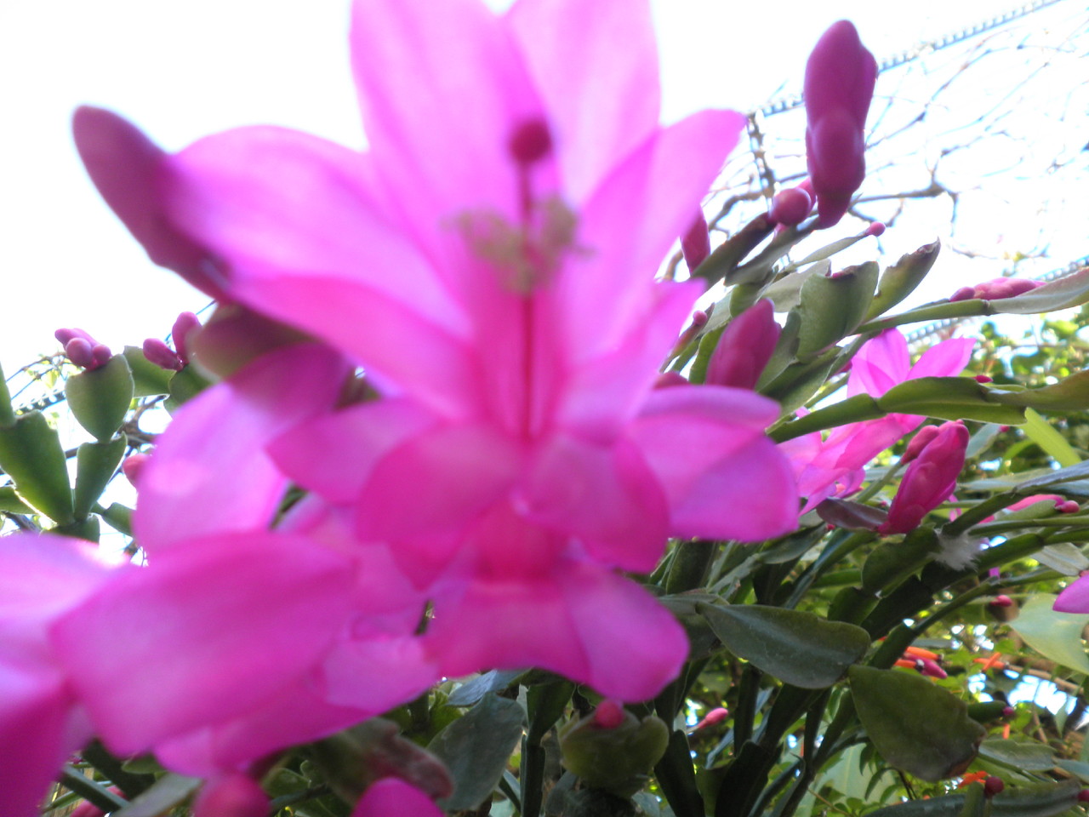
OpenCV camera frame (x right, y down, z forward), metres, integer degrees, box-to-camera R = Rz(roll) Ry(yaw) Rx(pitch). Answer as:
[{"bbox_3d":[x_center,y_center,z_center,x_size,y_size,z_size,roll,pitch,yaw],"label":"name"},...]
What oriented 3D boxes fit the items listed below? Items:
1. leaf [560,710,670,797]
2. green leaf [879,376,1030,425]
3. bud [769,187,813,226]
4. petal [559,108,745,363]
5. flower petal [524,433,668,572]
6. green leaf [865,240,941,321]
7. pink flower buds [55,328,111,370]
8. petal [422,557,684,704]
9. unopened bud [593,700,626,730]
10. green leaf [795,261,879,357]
[{"bbox_3d":[0.014,0.071,0.168,0.021,0.020,0.009,0,26,0],"label":"leaf"},{"bbox_3d":[0.124,-0.003,0.250,0.046,0.013,0.016,5,-15,4],"label":"green leaf"},{"bbox_3d":[0.065,-0.053,0.215,0.010,0.011,0.011,12,26,-4],"label":"bud"},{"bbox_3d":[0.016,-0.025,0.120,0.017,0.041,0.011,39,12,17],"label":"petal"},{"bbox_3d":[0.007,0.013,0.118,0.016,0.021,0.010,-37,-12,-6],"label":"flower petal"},{"bbox_3d":[0.116,-0.042,0.265,0.013,0.034,0.010,41,-6,9],"label":"green leaf"},{"bbox_3d":[-0.164,-0.021,0.290,0.019,0.015,0.015,0,-9,0],"label":"pink flower buds"},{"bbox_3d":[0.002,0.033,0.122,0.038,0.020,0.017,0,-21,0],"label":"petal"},{"bbox_3d":[0.013,0.061,0.163,0.007,0.007,0.006,0,-58,0],"label":"unopened bud"},{"bbox_3d":[0.089,-0.031,0.250,0.024,0.029,0.009,16,-9,8],"label":"green leaf"}]

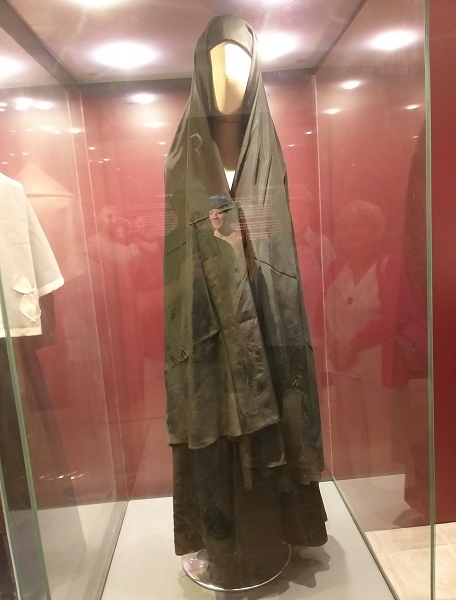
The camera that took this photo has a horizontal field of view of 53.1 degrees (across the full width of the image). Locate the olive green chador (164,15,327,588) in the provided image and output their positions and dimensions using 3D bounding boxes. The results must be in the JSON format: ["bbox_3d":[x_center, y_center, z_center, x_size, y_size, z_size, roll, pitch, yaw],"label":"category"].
[{"bbox_3d":[0.023,0.045,1.462,0.530,1.720,0.430,-4,8,2],"label":"olive green chador"}]

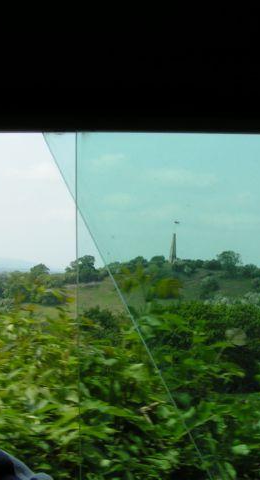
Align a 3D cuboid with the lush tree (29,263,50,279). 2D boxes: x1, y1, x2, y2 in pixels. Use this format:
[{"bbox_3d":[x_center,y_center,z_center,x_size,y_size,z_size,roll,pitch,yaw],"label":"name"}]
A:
[{"bbox_3d":[-30.270,10.370,235.000,7.200,6.000,6.800,2,-2,0],"label":"lush tree"}]

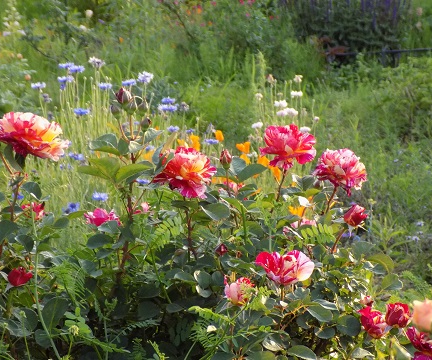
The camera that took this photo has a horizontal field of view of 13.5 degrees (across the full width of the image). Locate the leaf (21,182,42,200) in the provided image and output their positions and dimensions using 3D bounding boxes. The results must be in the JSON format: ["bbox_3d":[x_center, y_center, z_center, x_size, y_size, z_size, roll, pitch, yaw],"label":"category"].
[{"bbox_3d":[-0.302,0.019,3.000,0.038,0.010,0.027,32,47,11],"label":"leaf"}]

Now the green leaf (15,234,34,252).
[{"bbox_3d":[-0.270,0.089,2.580,0.026,0.032,0.009,-12,-23,-21],"label":"green leaf"}]

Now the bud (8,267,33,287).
[{"bbox_3d":[-0.277,0.138,2.600,0.035,0.026,0.032,0,14,0],"label":"bud"}]

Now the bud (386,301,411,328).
[{"bbox_3d":[0.243,0.181,2.450,0.034,0.034,0.034,0,11,0],"label":"bud"}]

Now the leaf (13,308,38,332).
[{"bbox_3d":[-0.260,0.192,2.500,0.034,0.031,0.022,0,11,0],"label":"leaf"}]

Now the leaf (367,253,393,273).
[{"bbox_3d":[0.265,0.133,2.950,0.047,0.014,0.030,29,31,7],"label":"leaf"}]

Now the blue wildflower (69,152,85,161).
[{"bbox_3d":[-0.286,-0.048,3.750,0.032,0.016,0.032,0,14,0],"label":"blue wildflower"}]

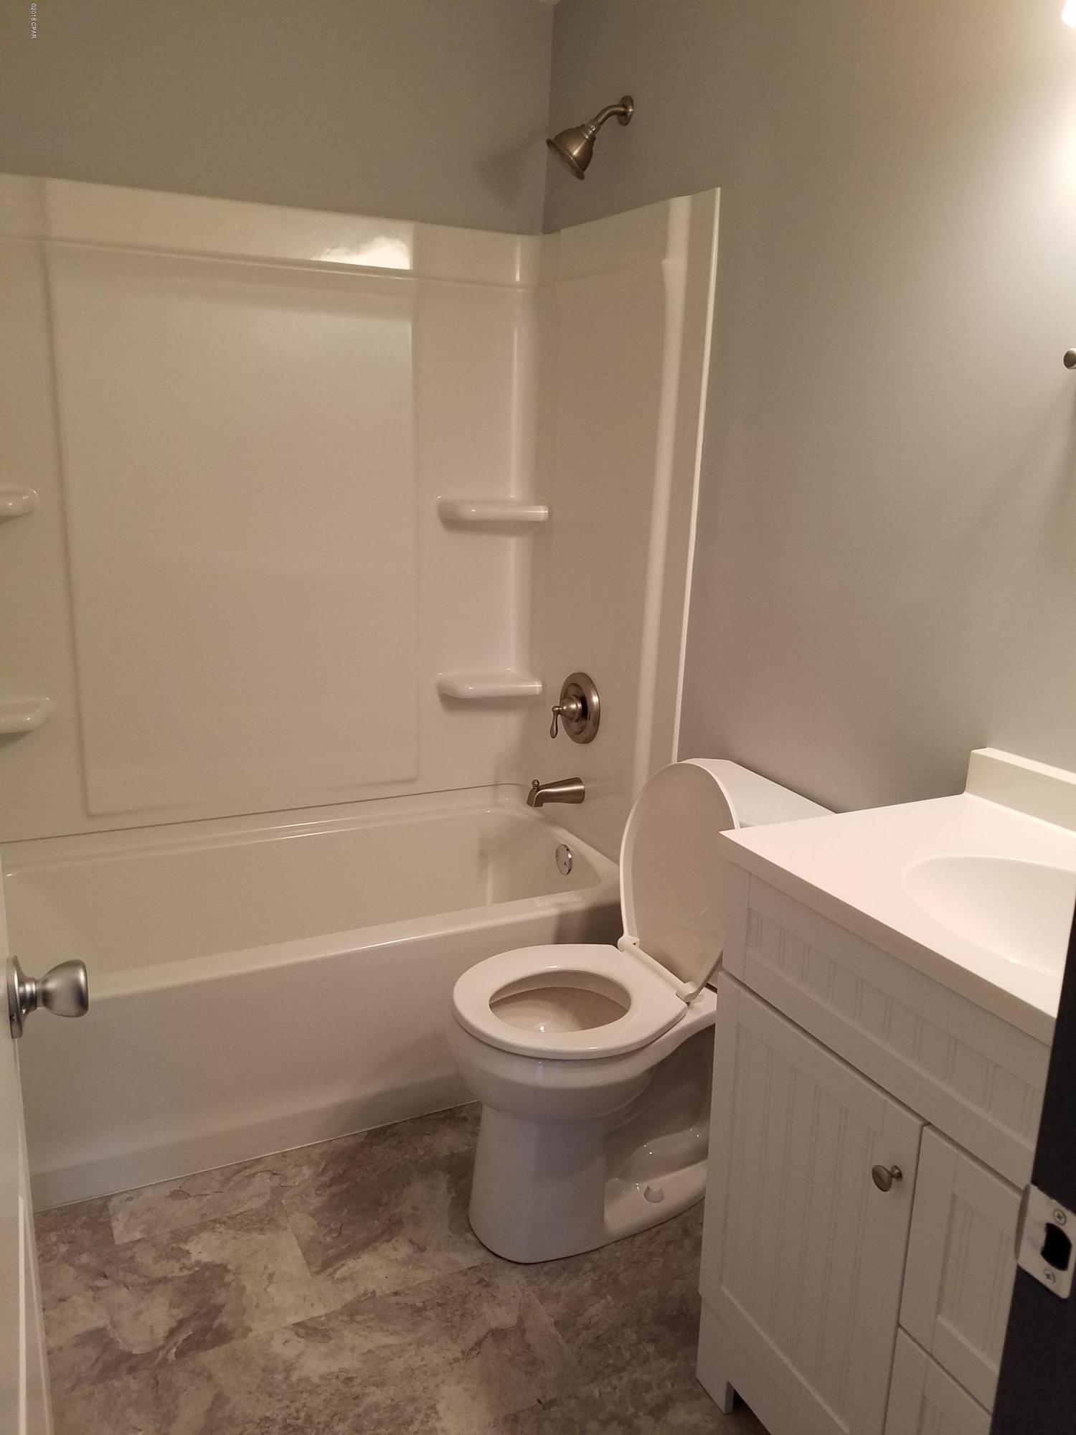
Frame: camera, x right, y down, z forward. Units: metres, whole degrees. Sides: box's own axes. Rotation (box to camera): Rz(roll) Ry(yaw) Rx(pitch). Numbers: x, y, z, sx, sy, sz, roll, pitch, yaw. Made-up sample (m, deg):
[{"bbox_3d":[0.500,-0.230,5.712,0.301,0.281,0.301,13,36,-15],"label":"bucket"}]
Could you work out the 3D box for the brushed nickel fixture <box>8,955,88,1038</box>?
[{"bbox_3d":[-0.391,0.222,0.862,0.062,0.065,0.065,-3,15,-19],"label":"brushed nickel fixture"}]

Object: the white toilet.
[{"bbox_3d":[0.151,0.522,2.010,0.673,0.771,0.415,-5,16,-26],"label":"white toilet"}]

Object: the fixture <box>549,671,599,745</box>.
[{"bbox_3d":[0.073,-0.016,2.731,0.093,0.180,0.180,-5,16,-26],"label":"fixture"}]

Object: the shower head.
[{"bbox_3d":[0.108,-1.270,2.353,0.197,0.181,0.105,-5,16,-26],"label":"shower head"}]

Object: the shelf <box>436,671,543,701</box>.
[{"bbox_3d":[-0.126,-0.088,2.889,0.266,0.053,0.125,-5,16,-26],"label":"shelf"}]

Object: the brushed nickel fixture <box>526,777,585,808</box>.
[{"bbox_3d":[0.042,0.190,2.771,0.150,0.083,0.067,-5,16,-26],"label":"brushed nickel fixture"}]

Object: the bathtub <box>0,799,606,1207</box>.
[{"bbox_3d":[-0.538,0.552,2.486,1.497,0.436,0.751,-5,16,-26],"label":"bathtub"}]

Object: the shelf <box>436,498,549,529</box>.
[{"bbox_3d":[-0.112,-0.537,2.774,0.266,0.051,0.125,-5,16,-26],"label":"shelf"}]

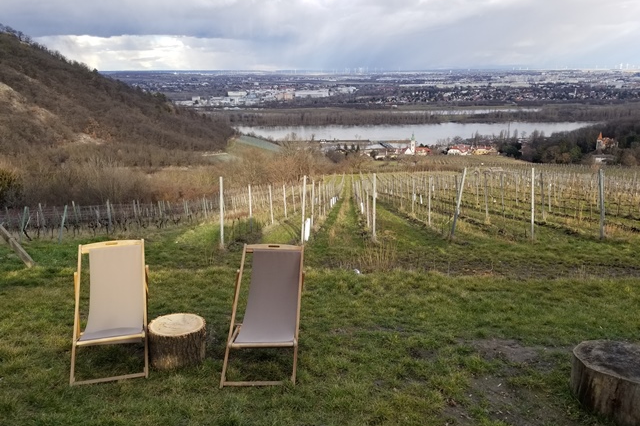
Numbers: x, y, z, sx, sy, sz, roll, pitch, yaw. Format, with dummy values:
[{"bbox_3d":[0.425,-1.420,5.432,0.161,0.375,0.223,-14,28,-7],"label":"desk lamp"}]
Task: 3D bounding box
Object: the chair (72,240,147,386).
[{"bbox_3d":[-1.851,0.858,4.262,0.589,1.037,0.911,-4,9,-18],"label":"chair"}]

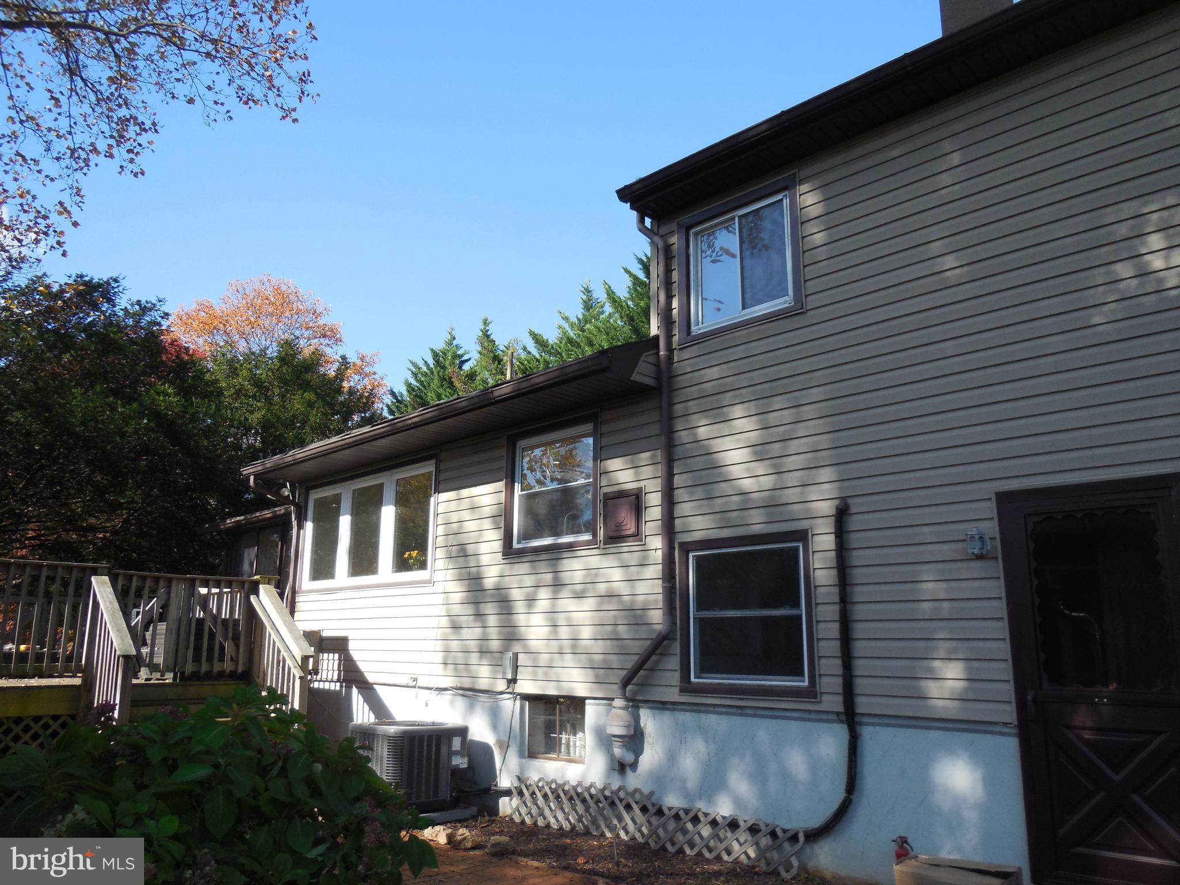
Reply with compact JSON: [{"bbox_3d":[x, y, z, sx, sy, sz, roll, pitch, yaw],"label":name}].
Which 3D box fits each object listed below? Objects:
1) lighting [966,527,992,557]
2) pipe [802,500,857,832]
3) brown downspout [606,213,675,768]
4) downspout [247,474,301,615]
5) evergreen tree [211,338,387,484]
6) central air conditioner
[{"bbox_3d":[2.254,0.580,4.947,0.120,0.180,0.150,-12,-18,42],"label":"lighting"},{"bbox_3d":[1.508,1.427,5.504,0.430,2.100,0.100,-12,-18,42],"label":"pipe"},{"bbox_3d":[0.318,0.287,6.714,0.590,4.330,0.400,-12,-18,42],"label":"brown downspout"},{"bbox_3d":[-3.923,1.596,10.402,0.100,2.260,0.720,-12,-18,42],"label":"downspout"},{"bbox_3d":[-6.388,1.642,17.454,4.300,7.850,4.300,5,-14,-20],"label":"evergreen tree"},{"bbox_3d":[-1.568,2.772,7.358,0.750,0.680,0.740,-12,-18,42],"label":"central air conditioner"}]

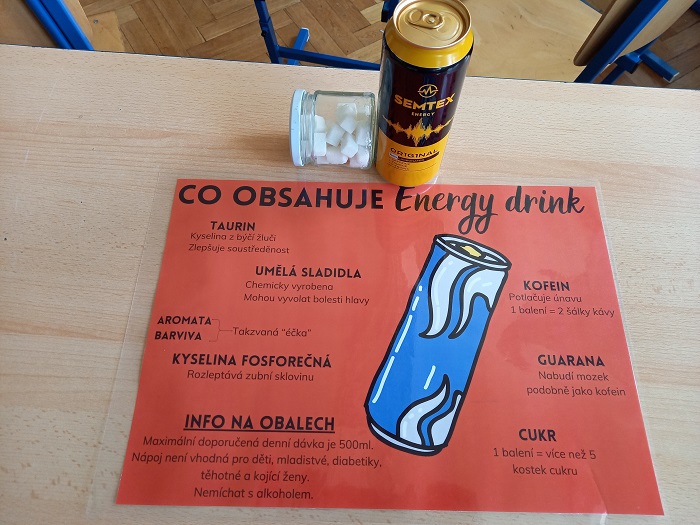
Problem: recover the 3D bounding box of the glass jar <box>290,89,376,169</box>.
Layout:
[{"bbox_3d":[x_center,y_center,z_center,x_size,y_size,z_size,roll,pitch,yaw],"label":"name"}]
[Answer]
[{"bbox_3d":[-0.014,-0.125,0.479,0.076,0.070,0.070,2,65,1],"label":"glass jar"}]

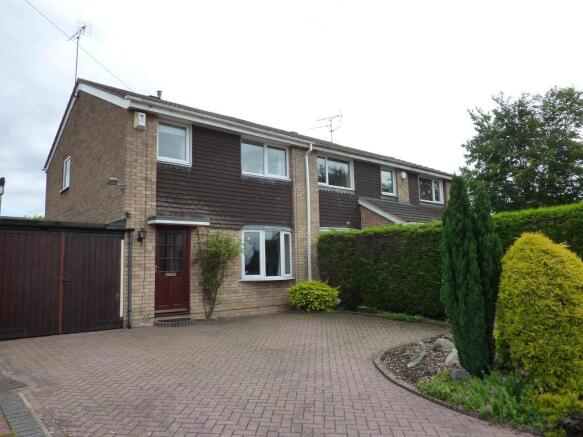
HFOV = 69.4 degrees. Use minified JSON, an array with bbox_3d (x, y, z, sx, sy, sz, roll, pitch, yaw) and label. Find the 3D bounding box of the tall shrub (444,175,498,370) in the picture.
[{"bbox_3d":[2.411,0.781,5.670,0.650,2.620,0.600,-2,-7,0],"label":"tall shrub"}]

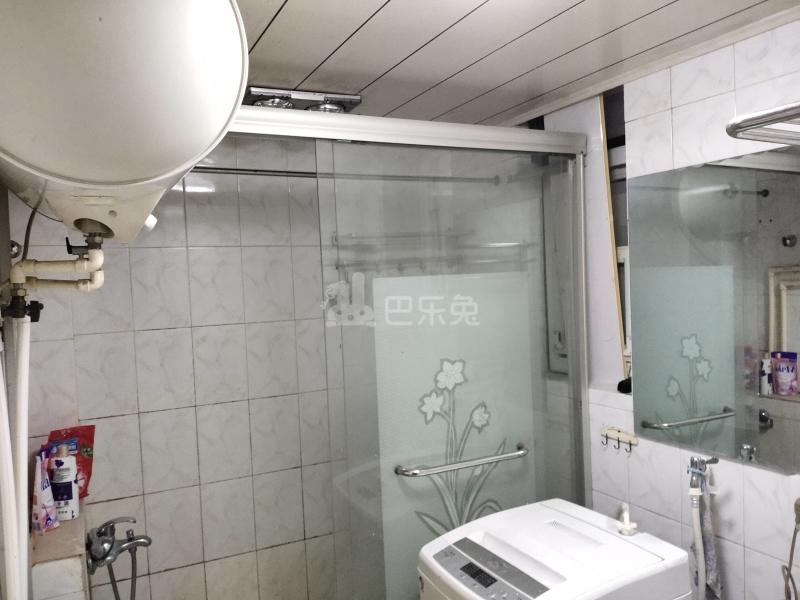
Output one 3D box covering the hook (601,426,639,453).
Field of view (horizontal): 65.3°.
[{"bbox_3d":[0.723,0.463,2.067,0.035,0.068,0.160,-4,3,-27],"label":"hook"}]

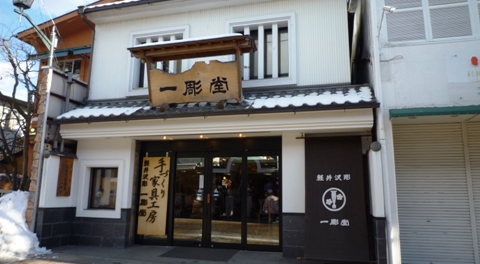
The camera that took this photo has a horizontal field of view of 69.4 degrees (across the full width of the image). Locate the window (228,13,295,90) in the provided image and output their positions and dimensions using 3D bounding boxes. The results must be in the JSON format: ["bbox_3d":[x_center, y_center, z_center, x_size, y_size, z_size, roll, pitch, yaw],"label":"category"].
[{"bbox_3d":[0.474,-1.887,8.121,1.695,1.725,0.176,-2,-10,16],"label":"window"}]

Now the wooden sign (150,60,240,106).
[{"bbox_3d":[-1.009,-1.024,7.402,2.009,0.902,0.088,-2,4,16],"label":"wooden sign"}]

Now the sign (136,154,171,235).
[{"bbox_3d":[-2.192,1.630,8.872,0.774,1.960,0.049,-2,-10,16],"label":"sign"}]

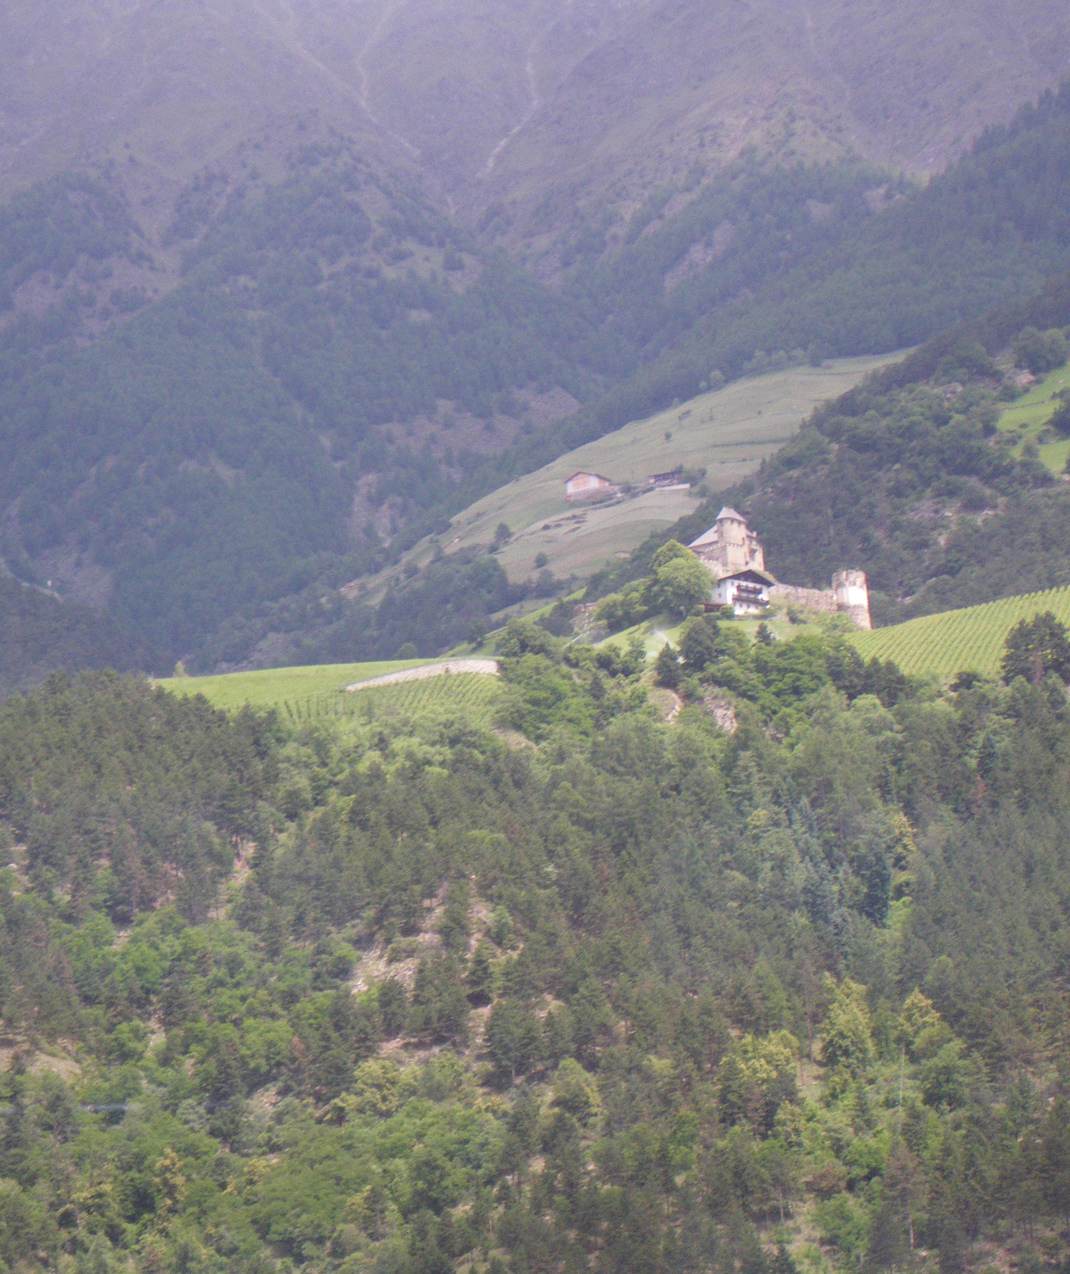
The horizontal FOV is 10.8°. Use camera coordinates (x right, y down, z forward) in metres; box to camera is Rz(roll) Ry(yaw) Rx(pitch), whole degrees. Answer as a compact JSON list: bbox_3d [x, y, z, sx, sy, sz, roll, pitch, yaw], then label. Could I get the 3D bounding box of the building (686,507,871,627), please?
[{"bbox_3d":[61.710,-17.320,1430.000,42.000,32.000,25.000,4,-14,-22],"label":"building"}]

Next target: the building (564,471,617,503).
[{"bbox_3d":[20.740,-56.050,2100.000,16.000,10.000,15.000,-4,-13,10],"label":"building"}]

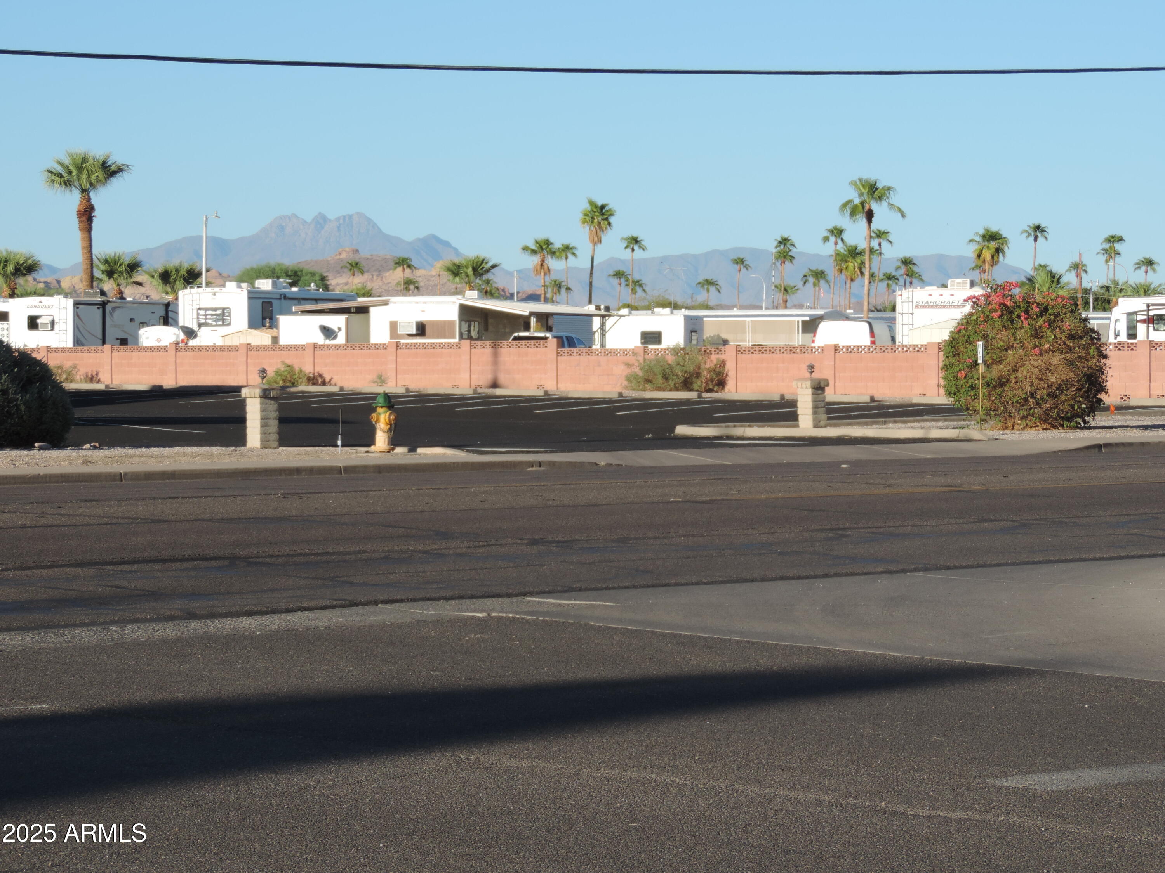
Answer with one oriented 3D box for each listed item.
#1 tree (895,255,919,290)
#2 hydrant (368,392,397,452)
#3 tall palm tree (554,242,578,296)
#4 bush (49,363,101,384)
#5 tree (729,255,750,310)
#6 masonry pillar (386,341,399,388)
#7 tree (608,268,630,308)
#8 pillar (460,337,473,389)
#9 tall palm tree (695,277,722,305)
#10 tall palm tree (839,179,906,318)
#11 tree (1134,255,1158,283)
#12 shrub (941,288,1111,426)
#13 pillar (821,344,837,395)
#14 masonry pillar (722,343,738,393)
[{"bbox_3d":[34.370,-12.997,374.841,2.415,12.518,2.415,0,1,0],"label":"tree"},{"bbox_3d":[-2.644,-0.187,46.900,0.400,0.810,0.370,-1,1,-44],"label":"hydrant"},{"bbox_3d":[-1.856,-14.814,410.134,2.693,15.361,2.693,0,1,0],"label":"tall palm tree"},{"bbox_3d":[-14.000,-1.725,97.500,0.800,0.600,1.800,-1,1,-43],"label":"bush"},{"bbox_3d":[19.208,-14.695,430.126,2.713,14.470,2.713,0,1,0],"label":"tree"},{"bbox_3d":[-4.714,-1.791,88.000,0.200,1.170,0.340,-1,1,-43],"label":"masonry pillar"},{"bbox_3d":[4.171,-13.284,404.840,2.399,11.901,2.399,0,1,0],"label":"tree"},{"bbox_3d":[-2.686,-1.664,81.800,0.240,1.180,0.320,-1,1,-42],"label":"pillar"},{"bbox_3d":[13.372,-11.792,374.860,2.704,10.106,2.704,0,1,0],"label":"tall palm tree"},{"bbox_3d":[11.460,-6.145,139.920,2.632,8.136,2.632,0,1,0],"label":"tall palm tree"},{"bbox_3d":[63.823,-14.372,400.000,2.900,12.200,2.900,0,1,0],"label":"tree"},{"bbox_3d":[6.671,-1.224,53.400,2.480,2.190,2.400,0,1,0],"label":"shrub"},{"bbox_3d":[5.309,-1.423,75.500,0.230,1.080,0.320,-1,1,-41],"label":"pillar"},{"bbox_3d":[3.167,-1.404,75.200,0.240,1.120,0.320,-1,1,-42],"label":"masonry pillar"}]

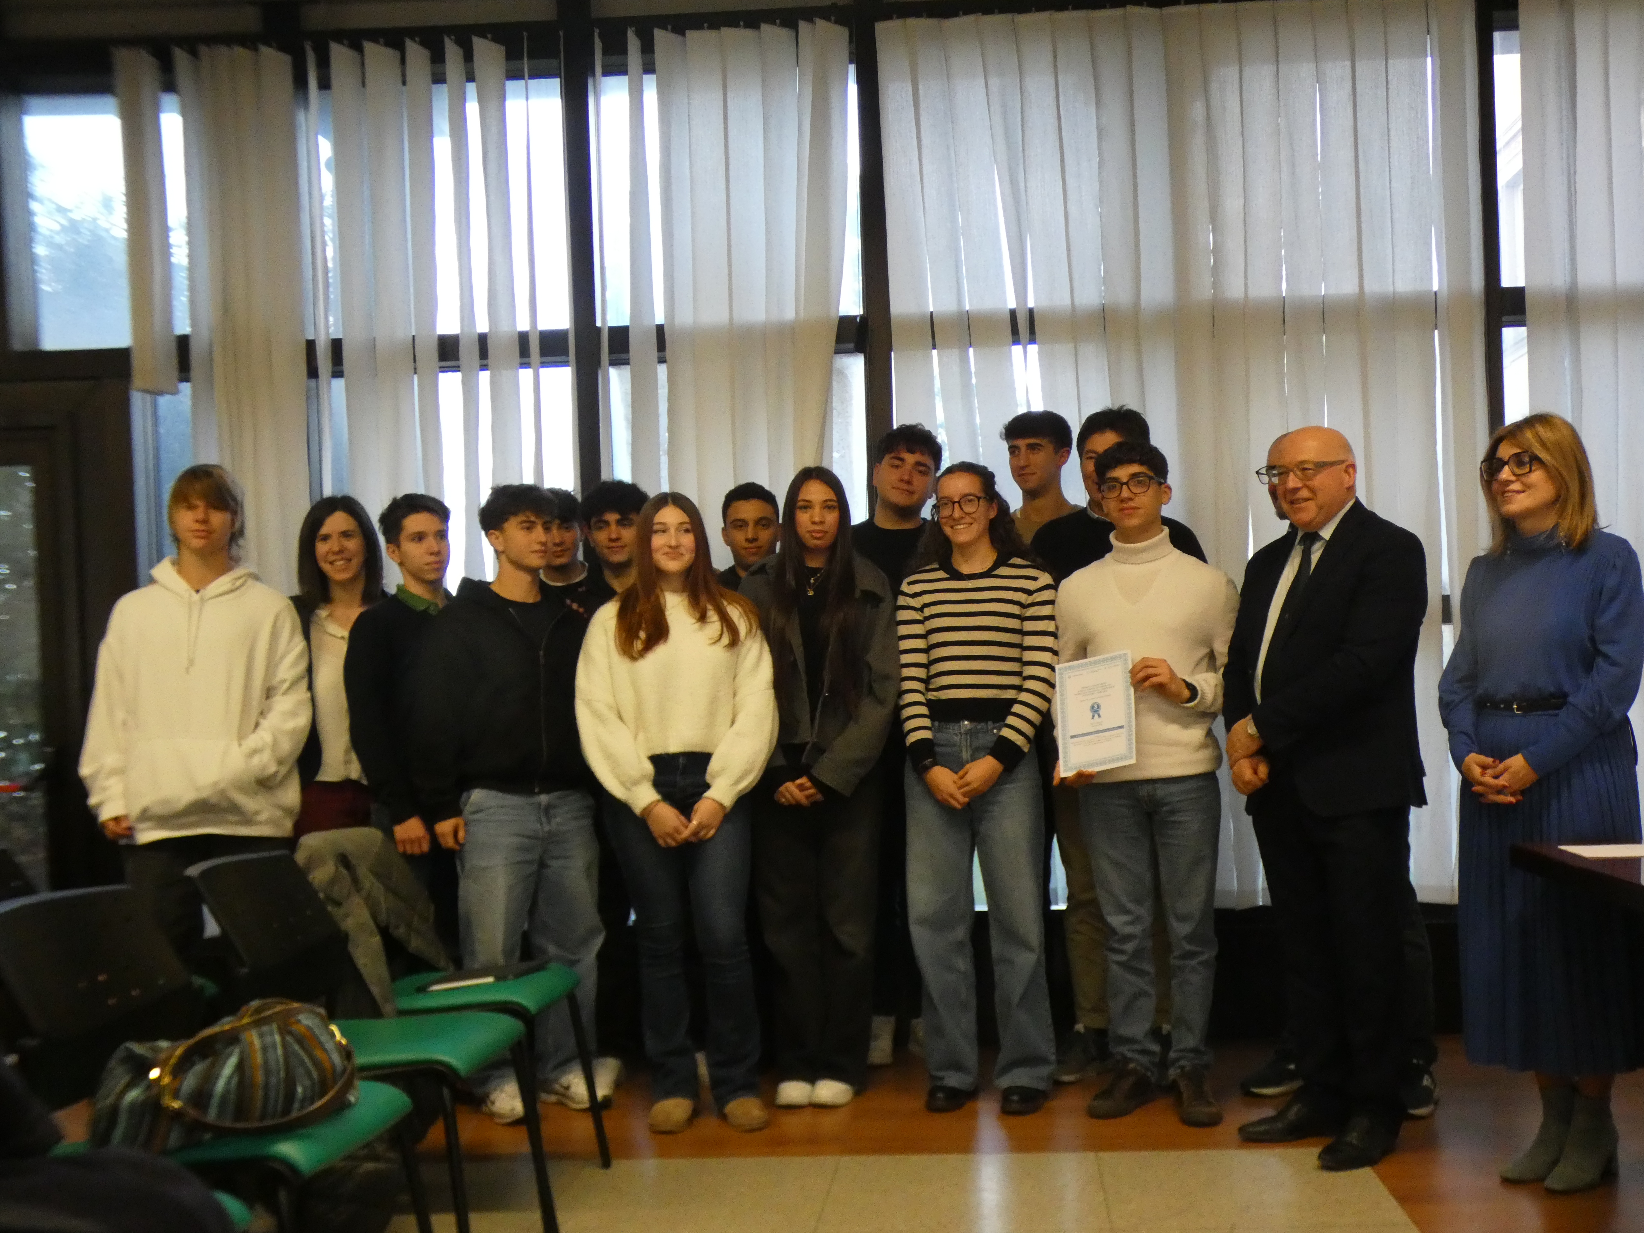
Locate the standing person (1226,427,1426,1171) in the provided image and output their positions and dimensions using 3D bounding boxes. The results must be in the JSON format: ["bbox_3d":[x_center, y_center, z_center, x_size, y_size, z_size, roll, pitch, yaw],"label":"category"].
[{"bbox_3d":[1.225,0.402,4.132,0.520,1.724,0.370,-3,-2,45],"label":"standing person"}]

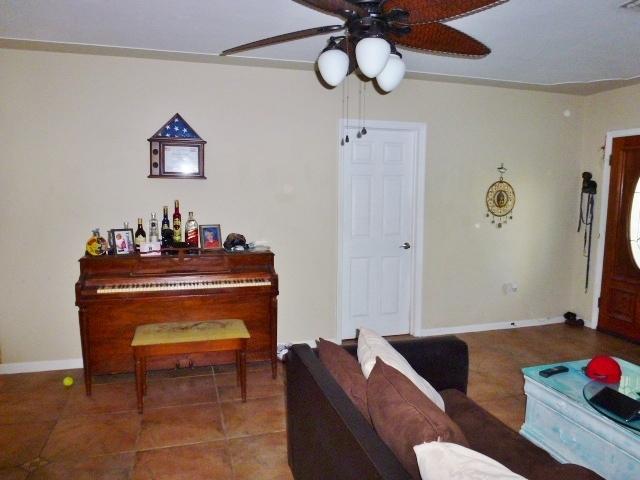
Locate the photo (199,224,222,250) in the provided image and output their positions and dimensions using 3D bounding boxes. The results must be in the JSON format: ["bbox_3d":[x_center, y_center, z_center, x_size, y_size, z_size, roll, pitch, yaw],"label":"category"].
[{"bbox_3d":[-0.910,-0.016,3.865,0.190,0.235,0.040,-2,-2,-15],"label":"photo"}]

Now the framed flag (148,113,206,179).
[{"bbox_3d":[-1.156,-0.763,3.770,0.452,0.520,0.085,-2,7,-15],"label":"framed flag"}]

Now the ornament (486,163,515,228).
[{"bbox_3d":[1.828,-0.442,4.670,0.320,0.650,0.030,-2,7,-15],"label":"ornament"}]

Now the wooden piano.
[{"bbox_3d":[-1.073,0.595,3.657,1.420,0.940,0.600,-2,7,-15],"label":"wooden piano"}]

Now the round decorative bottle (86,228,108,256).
[{"bbox_3d":[-1.733,0.019,3.603,0.157,0.215,0.090,-1,6,-16],"label":"round decorative bottle"}]

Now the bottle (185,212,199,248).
[{"bbox_3d":[-1.034,-0.057,3.742,0.105,0.343,0.100,-2,7,-15],"label":"bottle"}]

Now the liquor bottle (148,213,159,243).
[{"bbox_3d":[-1.321,-0.050,3.683,0.070,0.340,0.070,-2,7,-15],"label":"liquor bottle"}]

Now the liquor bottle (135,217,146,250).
[{"bbox_3d":[-1.424,-0.028,3.678,0.083,0.295,0.083,-2,7,-15],"label":"liquor bottle"}]

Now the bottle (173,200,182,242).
[{"bbox_3d":[-1.144,-0.104,3.726,0.072,0.420,0.072,-2,7,-15],"label":"bottle"}]

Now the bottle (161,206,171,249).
[{"bbox_3d":[-1.228,-0.074,3.696,0.068,0.385,0.068,-2,7,-15],"label":"bottle"}]

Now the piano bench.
[{"bbox_3d":[-0.878,0.878,3.225,0.737,0.480,0.365,-2,7,-15],"label":"piano bench"}]

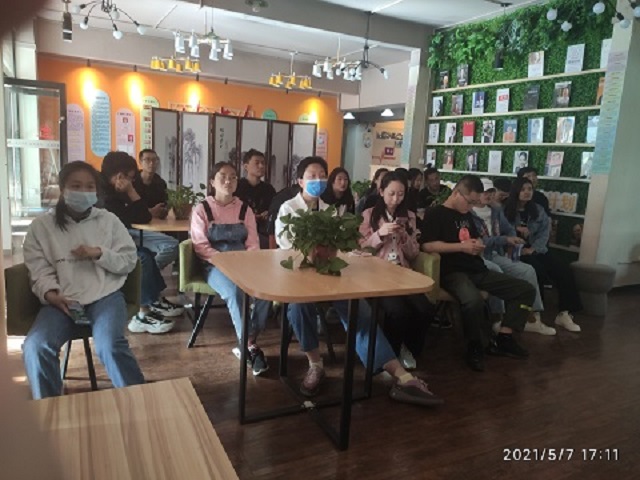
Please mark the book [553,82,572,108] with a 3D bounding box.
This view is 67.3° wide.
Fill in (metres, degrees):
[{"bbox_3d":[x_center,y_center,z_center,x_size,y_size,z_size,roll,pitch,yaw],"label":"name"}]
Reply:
[{"bbox_3d":[2.694,-1.605,5.330,0.022,0.279,0.199,-2,11,-30],"label":"book"}]

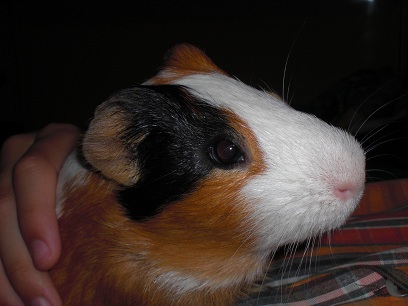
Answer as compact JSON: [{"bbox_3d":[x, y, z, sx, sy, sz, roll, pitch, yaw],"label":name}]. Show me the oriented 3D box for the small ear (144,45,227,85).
[{"bbox_3d":[-0.007,-0.036,0.245,0.028,0.017,0.020,5,15,18],"label":"small ear"}]

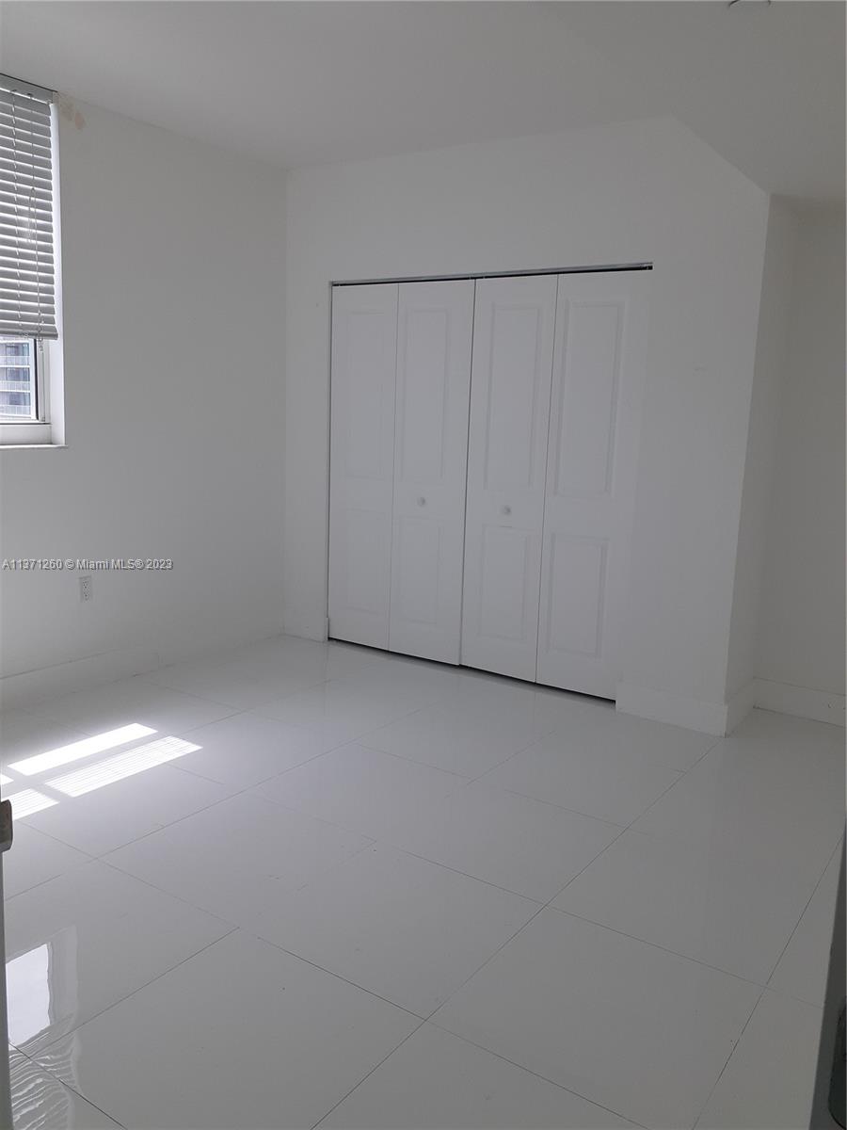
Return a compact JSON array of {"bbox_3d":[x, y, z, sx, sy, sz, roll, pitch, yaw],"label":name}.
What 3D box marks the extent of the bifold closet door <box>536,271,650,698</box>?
[{"bbox_3d":[0.791,-0.351,4.180,0.436,1.974,0.035,9,12,34],"label":"bifold closet door"}]

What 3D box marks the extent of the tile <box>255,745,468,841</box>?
[{"bbox_3d":[-0.230,0.829,3.280,0.610,0.010,0.610,8,12,34],"label":"tile"}]

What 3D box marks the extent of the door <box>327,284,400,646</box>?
[{"bbox_3d":[-0.342,-0.532,4.972,0.455,1.998,0.036,8,12,34],"label":"door"}]

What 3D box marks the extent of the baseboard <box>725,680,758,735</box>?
[{"bbox_3d":[1.493,0.662,4.135,0.015,0.142,0.519,8,12,34],"label":"baseboard"}]

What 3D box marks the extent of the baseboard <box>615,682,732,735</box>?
[{"bbox_3d":[1.143,0.662,4.070,0.519,0.142,0.015,8,12,34],"label":"baseboard"}]

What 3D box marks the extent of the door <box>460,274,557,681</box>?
[{"bbox_3d":[0.429,-0.420,4.452,0.452,1.998,0.036,8,12,34],"label":"door"}]

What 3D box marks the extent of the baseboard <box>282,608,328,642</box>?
[{"bbox_3d":[-0.720,0.377,5.295,0.342,0.155,0.015,9,12,34],"label":"baseboard"}]

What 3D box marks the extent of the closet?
[{"bbox_3d":[0.352,-0.448,4.733,1.824,2.040,0.500,9,12,34],"label":"closet"}]

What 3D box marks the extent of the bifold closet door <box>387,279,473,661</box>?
[{"bbox_3d":[0.042,-0.471,4.684,0.477,1.981,0.035,9,12,34],"label":"bifold closet door"}]

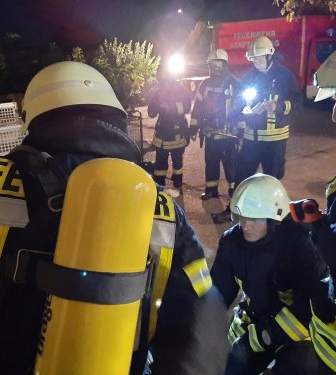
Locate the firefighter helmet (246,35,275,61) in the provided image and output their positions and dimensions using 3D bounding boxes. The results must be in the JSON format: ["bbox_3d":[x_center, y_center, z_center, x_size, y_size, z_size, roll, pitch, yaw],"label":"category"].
[{"bbox_3d":[0.961,-1.449,3.896,0.310,0.220,0.250,-29,31,-29],"label":"firefighter helmet"}]

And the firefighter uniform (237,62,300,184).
[{"bbox_3d":[1.124,-0.574,4.239,0.630,1.660,0.470,14,23,38],"label":"firefighter uniform"}]

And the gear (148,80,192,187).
[{"bbox_3d":[0.034,-0.688,5.039,0.560,1.470,0.420,3,19,11],"label":"gear"}]

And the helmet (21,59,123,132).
[{"bbox_3d":[-0.234,-0.214,0.920,0.255,0.195,0.310,-8,5,-21],"label":"helmet"}]

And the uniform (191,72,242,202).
[{"bbox_3d":[0.593,-0.652,4.685,0.600,1.580,0.460,5,19,17],"label":"uniform"}]

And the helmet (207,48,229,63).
[{"bbox_3d":[0.573,-1.523,4.344,0.250,0.190,0.300,10,33,28],"label":"helmet"}]

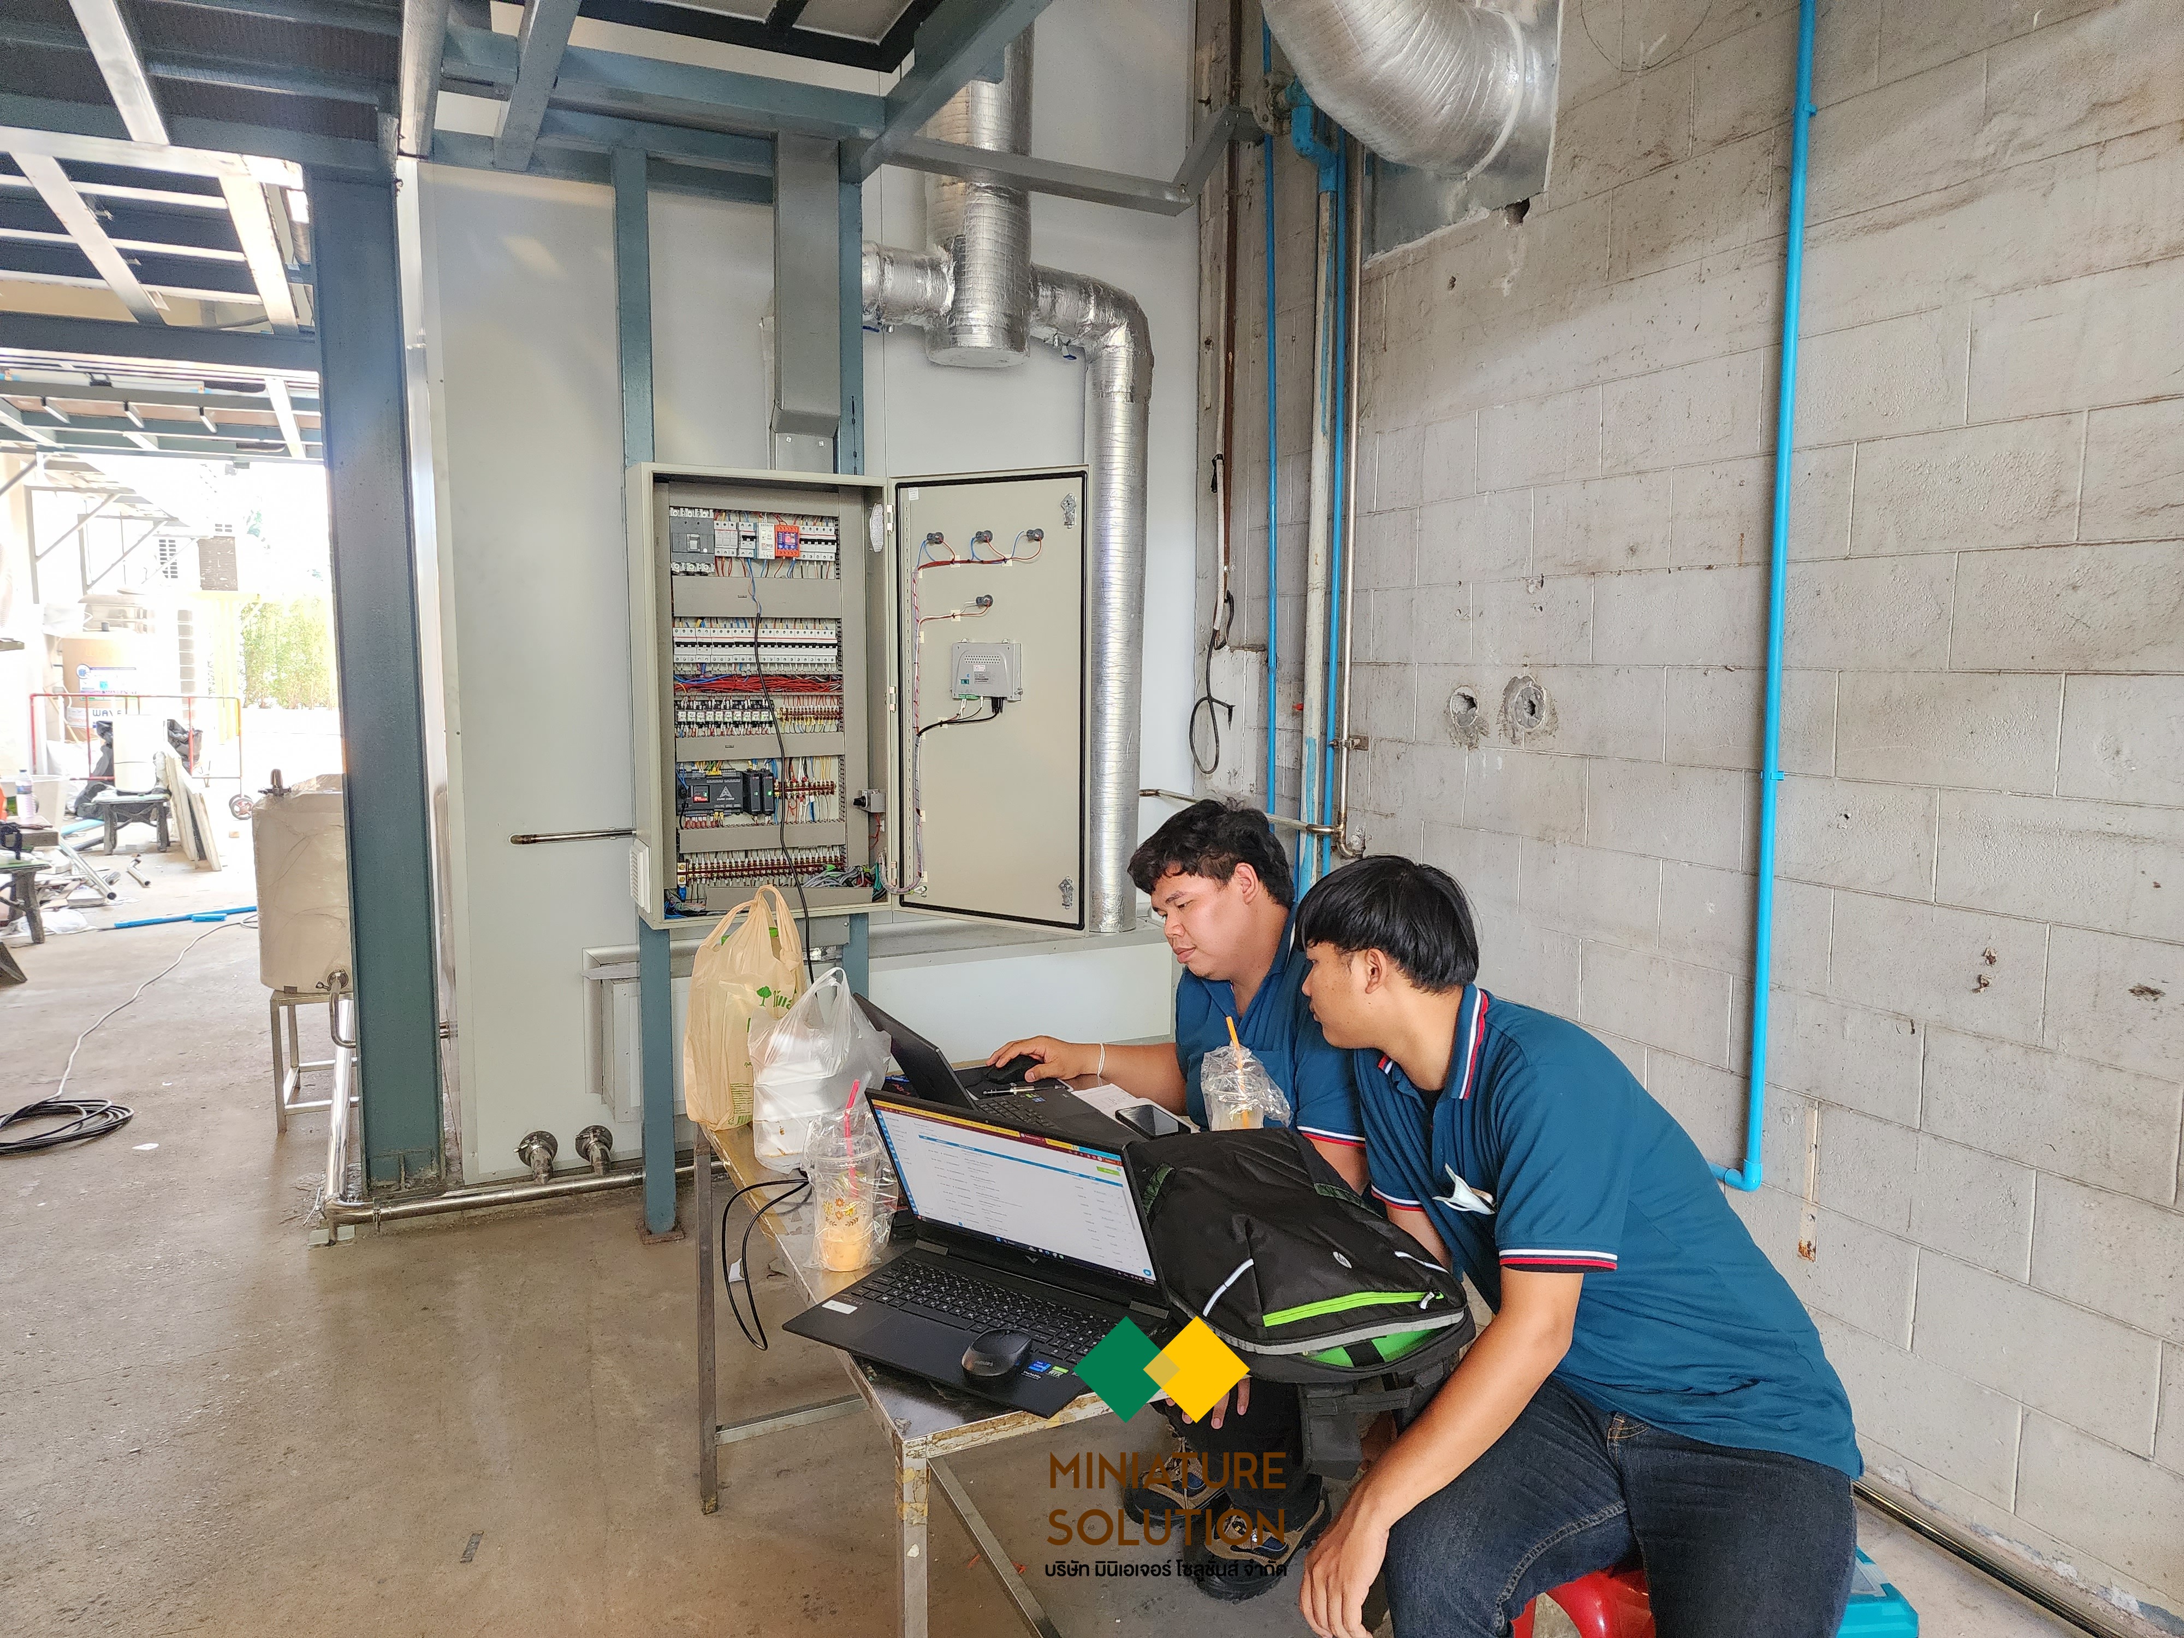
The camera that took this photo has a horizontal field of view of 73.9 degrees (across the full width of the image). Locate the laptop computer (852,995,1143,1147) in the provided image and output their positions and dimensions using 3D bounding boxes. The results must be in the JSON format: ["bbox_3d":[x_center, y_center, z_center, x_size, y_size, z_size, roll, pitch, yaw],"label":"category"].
[{"bbox_3d":[-0.132,0.422,2.366,0.385,0.235,0.370,-3,7,-26],"label":"laptop computer"}]

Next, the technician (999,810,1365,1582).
[{"bbox_3d":[0.229,0.575,2.458,0.580,1.245,0.780,-3,7,-26],"label":"technician"}]

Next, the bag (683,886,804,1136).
[{"bbox_3d":[-0.571,0.328,2.459,0.185,0.400,0.150,-3,7,-25],"label":"bag"}]

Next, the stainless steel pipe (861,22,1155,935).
[{"bbox_3d":[-0.221,-0.888,4.113,0.882,2.499,0.290,-3,7,-26],"label":"stainless steel pipe"}]

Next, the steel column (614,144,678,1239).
[{"bbox_3d":[-1.113,-0.262,3.606,0.077,2.646,0.060,-3,7,-26],"label":"steel column"}]

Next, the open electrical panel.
[{"bbox_3d":[-0.562,-0.284,3.462,0.916,1.093,0.666,-3,7,-26],"label":"open electrical panel"}]

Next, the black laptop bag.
[{"bbox_3d":[0.240,0.518,1.816,0.330,0.170,0.480,0,6,-5],"label":"black laptop bag"}]

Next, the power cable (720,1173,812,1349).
[{"bbox_3d":[-0.464,0.624,2.070,0.120,0.230,0.200,-3,7,-26],"label":"power cable"}]

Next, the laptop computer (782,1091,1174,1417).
[{"bbox_3d":[-0.133,0.483,1.703,0.370,0.256,0.262,4,8,31],"label":"laptop computer"}]

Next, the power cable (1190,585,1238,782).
[{"bbox_3d":[0.372,-0.416,4.420,0.090,0.570,0.150,-3,7,-26],"label":"power cable"}]

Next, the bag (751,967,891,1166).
[{"bbox_3d":[-0.426,0.387,2.341,0.200,0.310,0.170,1,7,10],"label":"bag"}]

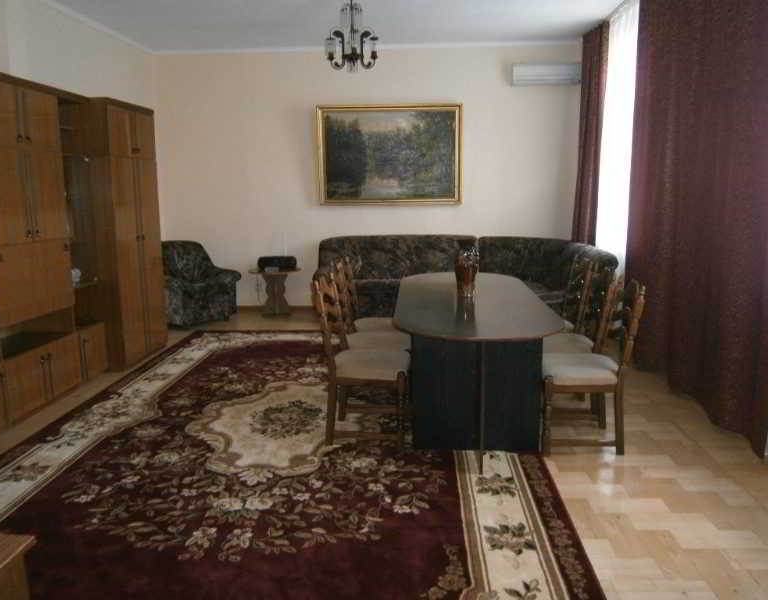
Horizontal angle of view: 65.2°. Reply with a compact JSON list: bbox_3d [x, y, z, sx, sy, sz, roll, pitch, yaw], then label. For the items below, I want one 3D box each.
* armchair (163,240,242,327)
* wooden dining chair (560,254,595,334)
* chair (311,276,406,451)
[{"bbox_3d":[-2.232,-0.212,6.986,0.869,0.909,0.829,-8,13,-35],"label":"armchair"},{"bbox_3d":[1.211,0.173,4.436,0.525,0.970,0.475,0,10,4],"label":"wooden dining chair"},{"bbox_3d":[-0.120,0.332,3.613,0.525,0.980,0.475,0,10,4],"label":"chair"}]

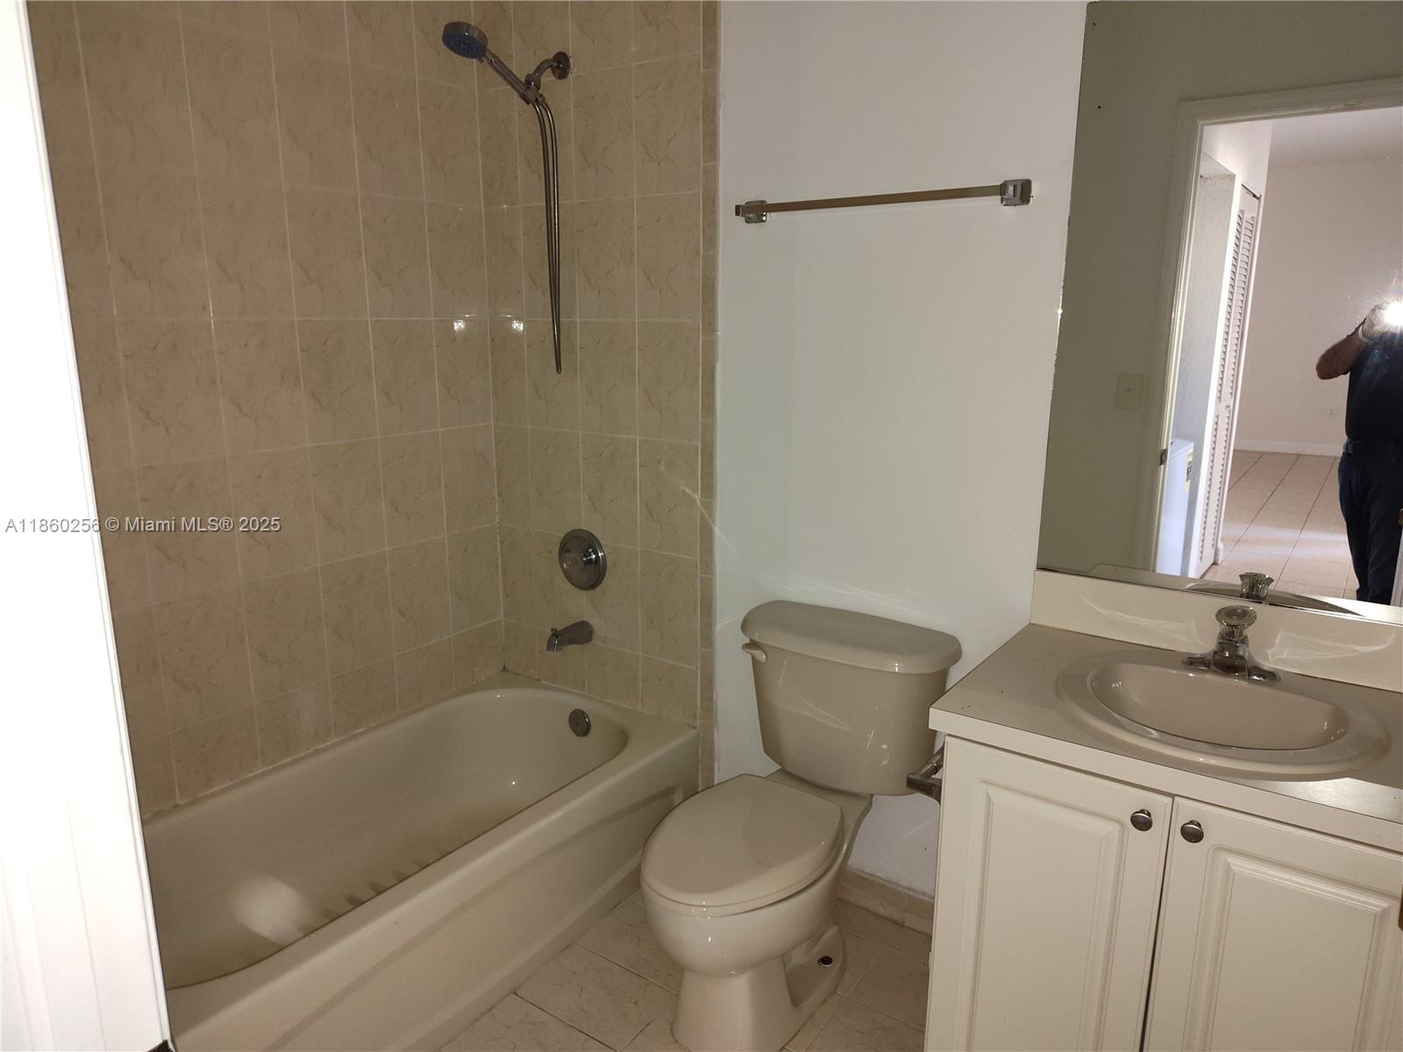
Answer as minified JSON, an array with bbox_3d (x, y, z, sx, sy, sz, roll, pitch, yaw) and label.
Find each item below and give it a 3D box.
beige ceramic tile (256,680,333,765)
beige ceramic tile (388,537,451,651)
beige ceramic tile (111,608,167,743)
[{"bbox_3d":[-1.037,0.500,2.383,0.010,0.169,0.201,9,15,34],"label":"beige ceramic tile"},{"bbox_3d":[-0.801,0.194,2.646,0.010,0.302,0.200,9,15,34],"label":"beige ceramic tile"},{"bbox_3d":[-1.268,0.341,2.006,0.010,0.304,0.201,9,15,34],"label":"beige ceramic tile"}]

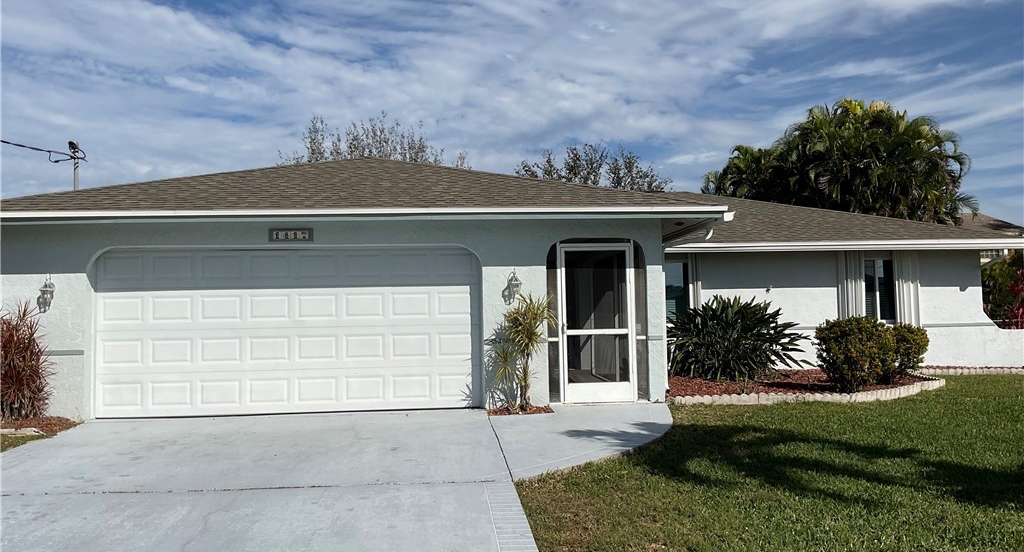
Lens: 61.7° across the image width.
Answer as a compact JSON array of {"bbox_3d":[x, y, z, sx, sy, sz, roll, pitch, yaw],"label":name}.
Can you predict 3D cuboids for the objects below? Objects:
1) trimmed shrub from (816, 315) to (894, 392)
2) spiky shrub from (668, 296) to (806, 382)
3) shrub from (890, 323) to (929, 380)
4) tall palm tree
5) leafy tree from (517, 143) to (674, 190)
[{"bbox_3d":[4.504,1.017,11.250,1.070,1.000,1.050,-1,-3,-5],"label":"trimmed shrub"},{"bbox_3d":[3.668,1.019,14.400,2.500,1.380,2.100,-1,-3,-5],"label":"spiky shrub"},{"bbox_3d":[5.962,1.144,13.200,0.880,0.890,0.880,-1,-3,-5],"label":"shrub"},{"bbox_3d":[10.689,-1.759,28.000,8.700,8.200,7.500,-1,-3,-5],"label":"tall palm tree"},{"bbox_3d":[3.135,-1.240,33.000,6.300,8.000,6.000,-1,-3,-5],"label":"leafy tree"}]

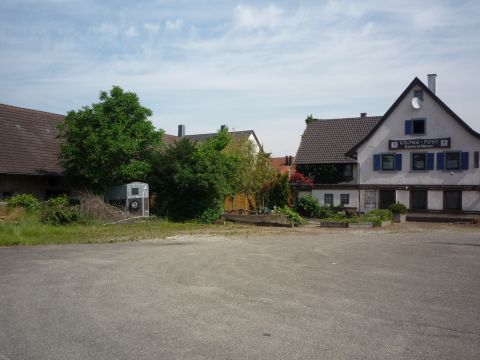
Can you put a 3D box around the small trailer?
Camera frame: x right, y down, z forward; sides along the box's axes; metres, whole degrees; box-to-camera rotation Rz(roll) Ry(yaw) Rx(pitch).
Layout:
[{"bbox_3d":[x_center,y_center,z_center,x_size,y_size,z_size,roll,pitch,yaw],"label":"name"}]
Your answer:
[{"bbox_3d":[-7.593,1.373,30.000,1.650,2.300,3.100,1,-1,-42],"label":"small trailer"}]

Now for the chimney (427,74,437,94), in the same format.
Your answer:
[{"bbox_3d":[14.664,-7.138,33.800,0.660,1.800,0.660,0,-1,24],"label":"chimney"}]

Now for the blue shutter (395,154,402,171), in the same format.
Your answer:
[{"bbox_3d":[11.146,-1.226,31.085,0.430,1.180,0.060,0,-1,24],"label":"blue shutter"}]

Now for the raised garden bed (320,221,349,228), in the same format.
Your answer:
[{"bbox_3d":[5.154,2.427,24.200,1.450,0.340,0.800,0,-1,-3],"label":"raised garden bed"}]

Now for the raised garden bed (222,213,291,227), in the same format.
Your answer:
[{"bbox_3d":[1.106,2.349,26.539,4.000,0.750,1.200,0,-1,12],"label":"raised garden bed"}]

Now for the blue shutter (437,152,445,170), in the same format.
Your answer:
[{"bbox_3d":[13.591,-1.216,29.986,0.440,1.180,0.060,0,-1,24],"label":"blue shutter"}]

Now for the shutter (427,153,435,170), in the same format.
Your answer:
[{"bbox_3d":[12.477,-1.177,29.016,0.480,1.130,0.050,0,-1,28],"label":"shutter"}]

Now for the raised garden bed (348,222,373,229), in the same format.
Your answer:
[{"bbox_3d":[6.893,2.556,25.386,1.400,0.340,0.800,0,-1,15],"label":"raised garden bed"}]

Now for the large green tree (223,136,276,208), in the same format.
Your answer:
[{"bbox_3d":[0.649,-0.307,30.300,3.600,5.300,3.500,0,-1,0],"label":"large green tree"}]

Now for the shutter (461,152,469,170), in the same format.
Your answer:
[{"bbox_3d":[14.256,-1.171,28.088,0.480,1.130,0.050,0,-1,28],"label":"shutter"}]

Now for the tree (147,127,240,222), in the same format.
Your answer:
[{"bbox_3d":[-2.996,-0.313,28.900,5.700,5.800,5.000,0,-1,0],"label":"tree"}]

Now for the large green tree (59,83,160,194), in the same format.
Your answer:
[{"bbox_3d":[-9.923,-2.057,34.000,7.700,9.600,7.300,0,-1,0],"label":"large green tree"}]

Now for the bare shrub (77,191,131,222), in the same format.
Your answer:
[{"bbox_3d":[-8.398,1.704,27.500,2.900,1.750,2.300,0,-1,0],"label":"bare shrub"}]

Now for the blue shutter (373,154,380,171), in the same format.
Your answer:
[{"bbox_3d":[9.480,-1.179,30.590,0.480,1.130,0.050,0,-1,28],"label":"blue shutter"}]

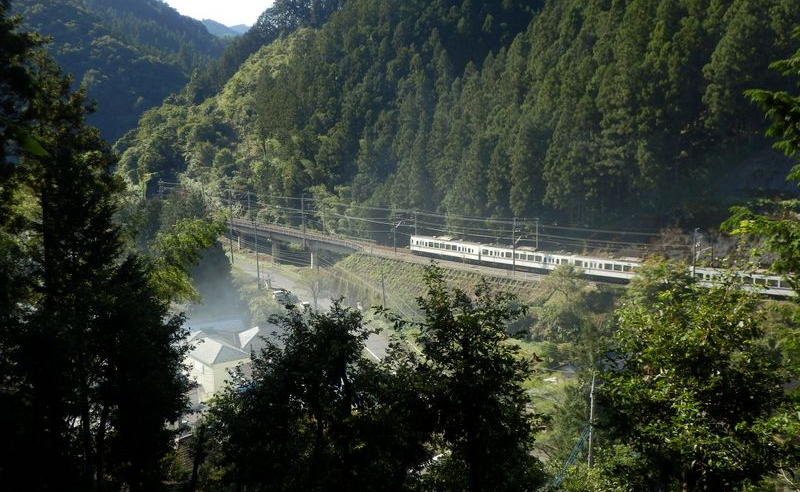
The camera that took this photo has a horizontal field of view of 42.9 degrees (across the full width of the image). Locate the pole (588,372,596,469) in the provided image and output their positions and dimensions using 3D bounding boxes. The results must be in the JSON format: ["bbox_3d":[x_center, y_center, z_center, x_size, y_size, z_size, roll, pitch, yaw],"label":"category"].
[{"bbox_3d":[19.983,18.763,106.000,0.270,11.320,0.270,-1,8,0],"label":"pole"}]

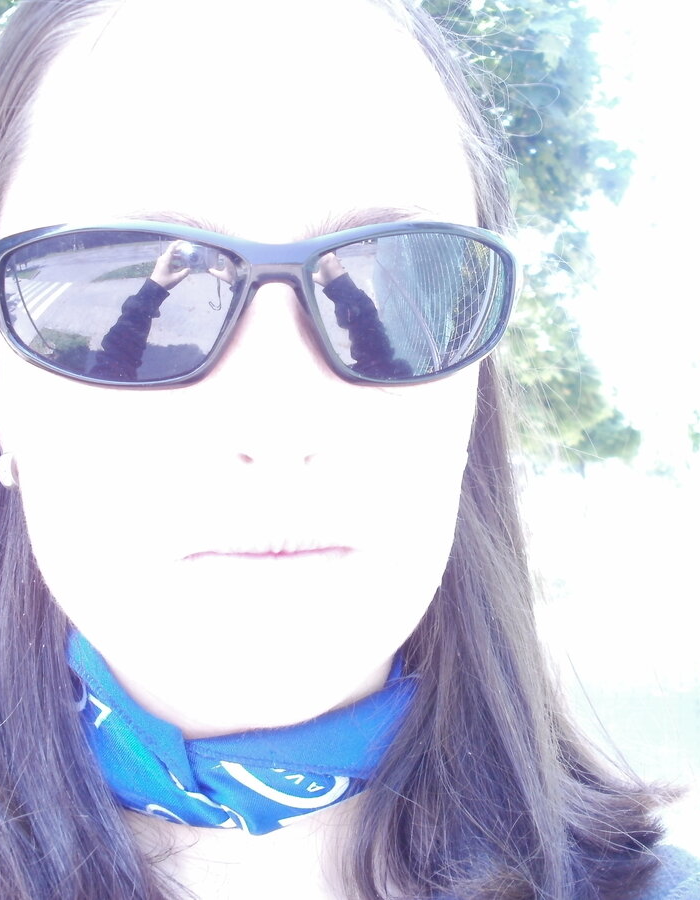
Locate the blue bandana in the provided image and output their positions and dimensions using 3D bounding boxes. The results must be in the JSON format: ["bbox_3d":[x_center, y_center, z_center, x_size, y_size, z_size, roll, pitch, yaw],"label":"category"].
[{"bbox_3d":[-0.036,0.081,0.433,0.128,0.057,0.128,-1,9,-7],"label":"blue bandana"}]

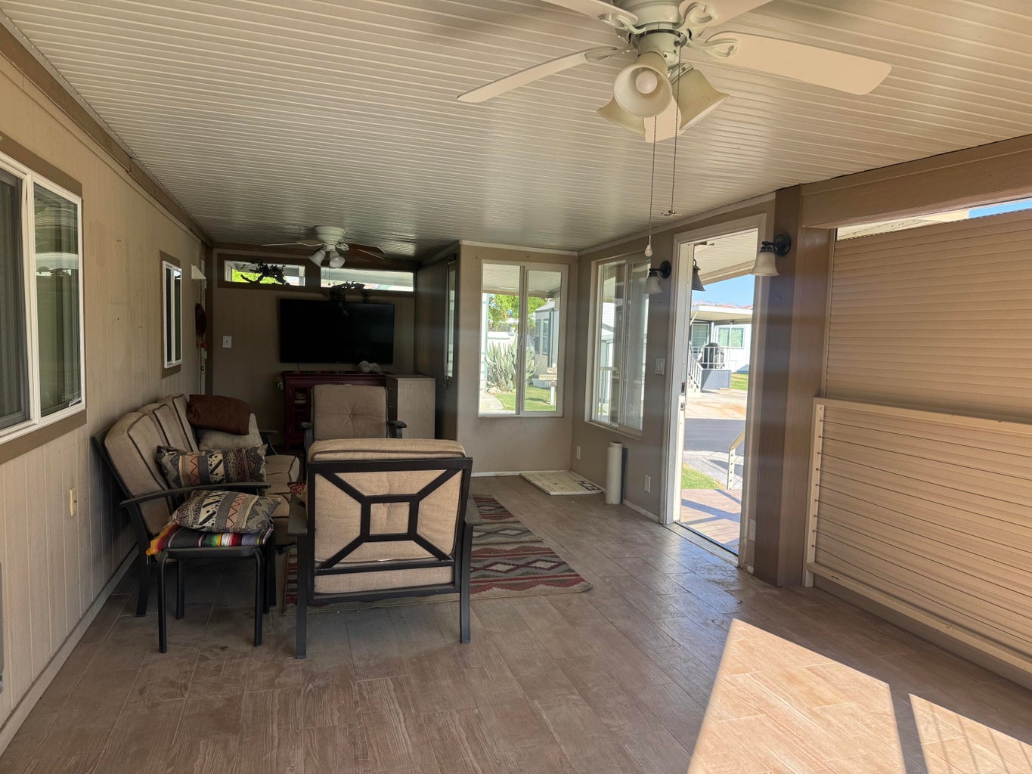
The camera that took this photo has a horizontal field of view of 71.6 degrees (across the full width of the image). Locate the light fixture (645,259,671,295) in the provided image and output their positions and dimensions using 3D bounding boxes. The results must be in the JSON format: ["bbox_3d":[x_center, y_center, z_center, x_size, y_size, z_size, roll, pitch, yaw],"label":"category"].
[{"bbox_3d":[0.992,-0.806,5.194,0.206,0.237,0.161,1,4,-16],"label":"light fixture"}]

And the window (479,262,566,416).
[{"bbox_3d":[0.066,-0.442,6.760,0.831,1.441,0.081,1,4,-16],"label":"window"}]

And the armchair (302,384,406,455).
[{"bbox_3d":[-1.339,0.416,5.797,0.781,0.897,0.856,1,5,-18],"label":"armchair"}]

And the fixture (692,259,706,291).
[{"bbox_3d":[1.306,-0.835,5.320,0.232,0.242,0.181,1,4,-16],"label":"fixture"}]

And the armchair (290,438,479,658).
[{"bbox_3d":[-0.604,0.628,3.195,0.781,0.912,0.856,1,4,-16],"label":"armchair"}]

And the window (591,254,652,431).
[{"bbox_3d":[0.860,-0.366,6.077,0.081,1.411,1.058,1,4,-16],"label":"window"}]

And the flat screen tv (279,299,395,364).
[{"bbox_3d":[-2.162,-0.661,8.731,1.345,0.761,0.070,1,5,-18],"label":"flat screen tv"}]

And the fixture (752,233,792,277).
[{"bbox_3d":[1.375,-0.727,3.926,0.206,0.237,0.161,1,4,-16],"label":"fixture"}]

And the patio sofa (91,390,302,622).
[{"bbox_3d":[-1.711,0.529,4.120,0.856,0.902,1.884,1,5,-18],"label":"patio sofa"}]

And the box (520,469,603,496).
[{"bbox_3d":[0.392,0.862,6.436,0.489,0.035,0.897,1,4,-16],"label":"box"}]

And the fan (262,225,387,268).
[{"bbox_3d":[-1.628,-1.208,6.221,1.108,0.348,1.108,1,5,-18],"label":"fan"}]

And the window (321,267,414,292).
[{"bbox_3d":[-1.836,-1.336,8.905,1.143,0.242,0.091,1,5,-18],"label":"window"}]

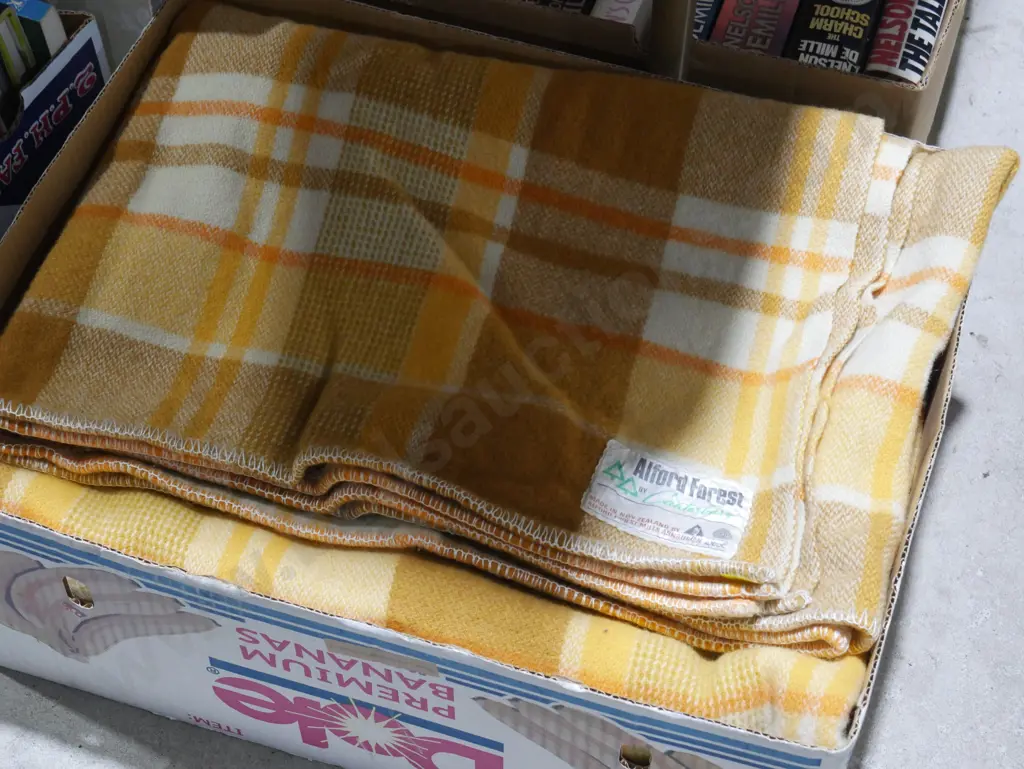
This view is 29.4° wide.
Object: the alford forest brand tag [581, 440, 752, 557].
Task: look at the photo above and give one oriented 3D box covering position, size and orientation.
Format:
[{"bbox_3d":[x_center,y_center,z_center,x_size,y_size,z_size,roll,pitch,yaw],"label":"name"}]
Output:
[{"bbox_3d":[0.077,0.056,0.958,0.076,0.004,0.040,18,62,13],"label":"alford forest brand tag"}]

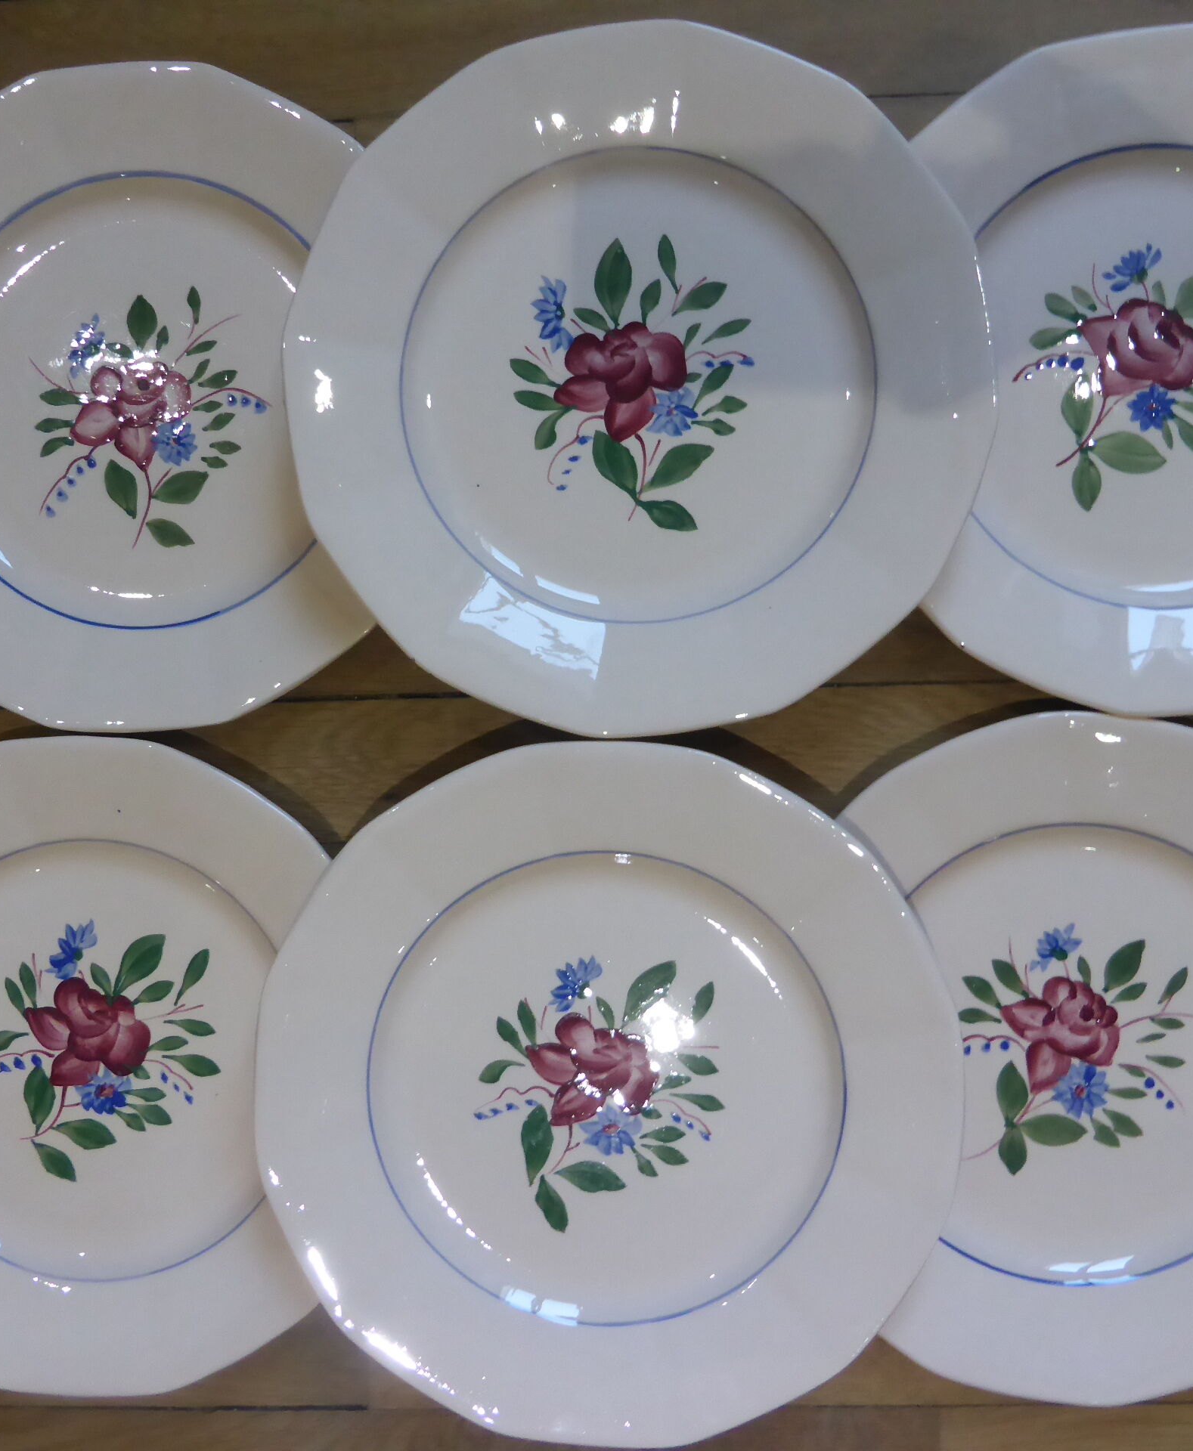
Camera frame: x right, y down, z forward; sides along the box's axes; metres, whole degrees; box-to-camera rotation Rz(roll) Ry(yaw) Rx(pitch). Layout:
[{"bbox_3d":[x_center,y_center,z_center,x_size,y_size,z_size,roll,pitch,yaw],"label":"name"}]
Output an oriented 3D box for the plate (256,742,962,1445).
[{"bbox_3d":[0.003,0.124,0.483,0.242,0.025,0.242,0,90,3],"label":"plate"}]

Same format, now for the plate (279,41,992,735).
[{"bbox_3d":[0.014,-0.117,0.482,0.242,0.025,0.242,0,90,3],"label":"plate"}]

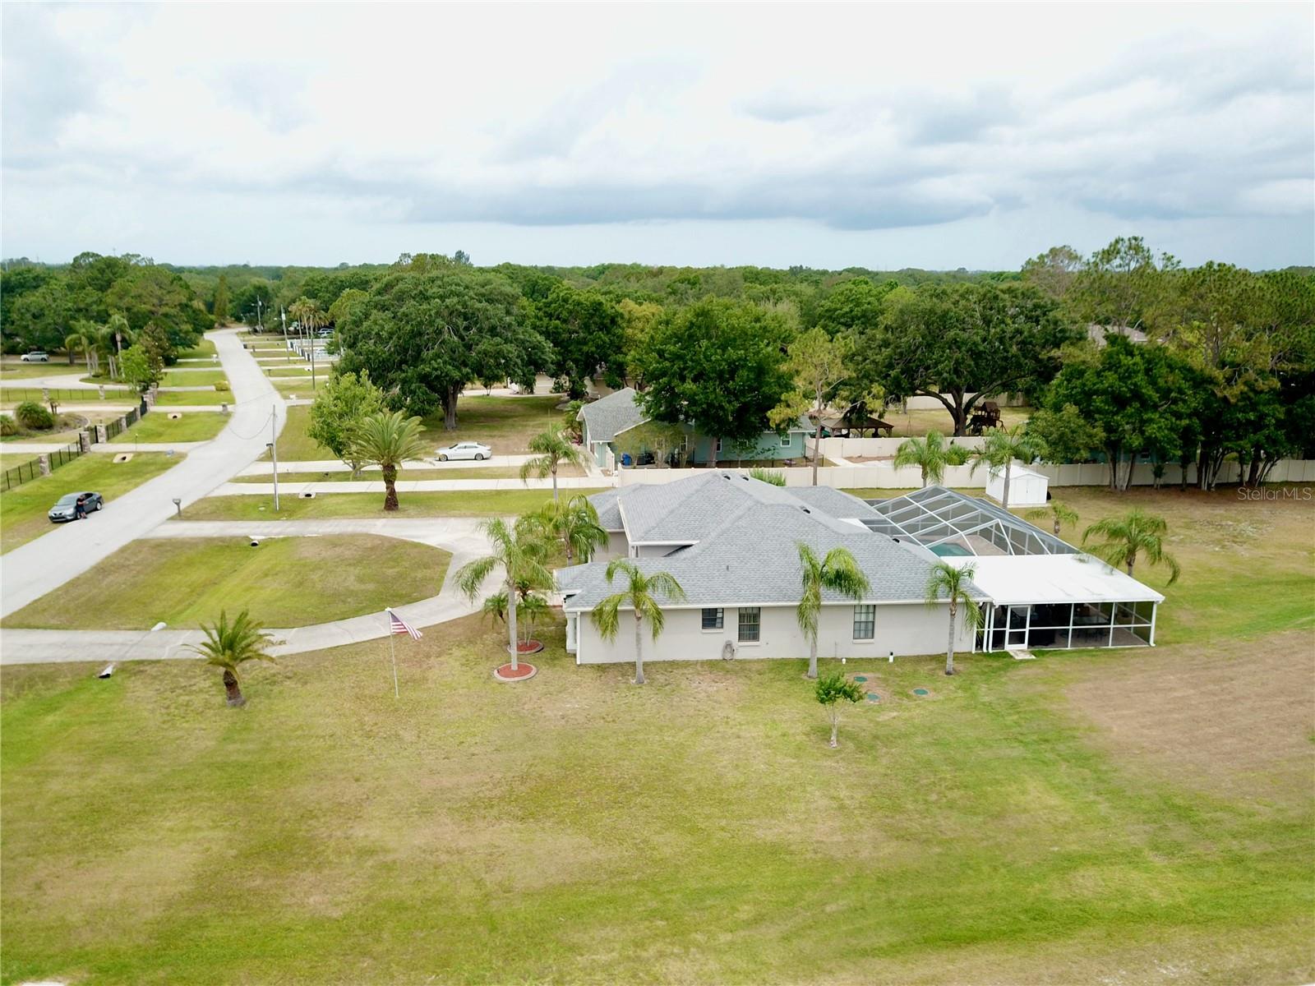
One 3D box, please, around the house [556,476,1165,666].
[{"bbox_3d":[8.408,2.250,53.085,27.400,5.700,21.000,-1,13,-4],"label":"house"}]

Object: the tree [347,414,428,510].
[{"bbox_3d":[-18.690,-2.153,69.075,5.359,6.742,5.359,0,13,0],"label":"tree"}]

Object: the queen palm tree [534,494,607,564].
[{"bbox_3d":[-4.396,2.810,50.855,3.575,5.497,3.575,0,13,0],"label":"queen palm tree"}]

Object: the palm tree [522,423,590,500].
[{"bbox_3d":[-7.127,-1.617,68.795,4.771,6.061,4.771,0,13,0],"label":"palm tree"}]

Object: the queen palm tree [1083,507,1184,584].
[{"bbox_3d":[24.075,3.342,50.444,4.957,4.893,4.957,0,13,0],"label":"queen palm tree"}]

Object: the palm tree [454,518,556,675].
[{"bbox_3d":[-6.389,4.292,41.540,3.939,6.764,3.939,0,13,0],"label":"palm tree"}]

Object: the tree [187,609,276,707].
[{"bbox_3d":[-16.460,6.430,38.389,3.335,3.920,3.335,0,13,0],"label":"tree"}]

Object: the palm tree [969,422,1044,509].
[{"bbox_3d":[23.136,-1.134,65.729,4.894,6.760,4.894,0,13,0],"label":"palm tree"}]

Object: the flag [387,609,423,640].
[{"bbox_3d":[-9.867,5.166,38.799,1.300,1.150,0.300,0,13,0],"label":"flag"}]

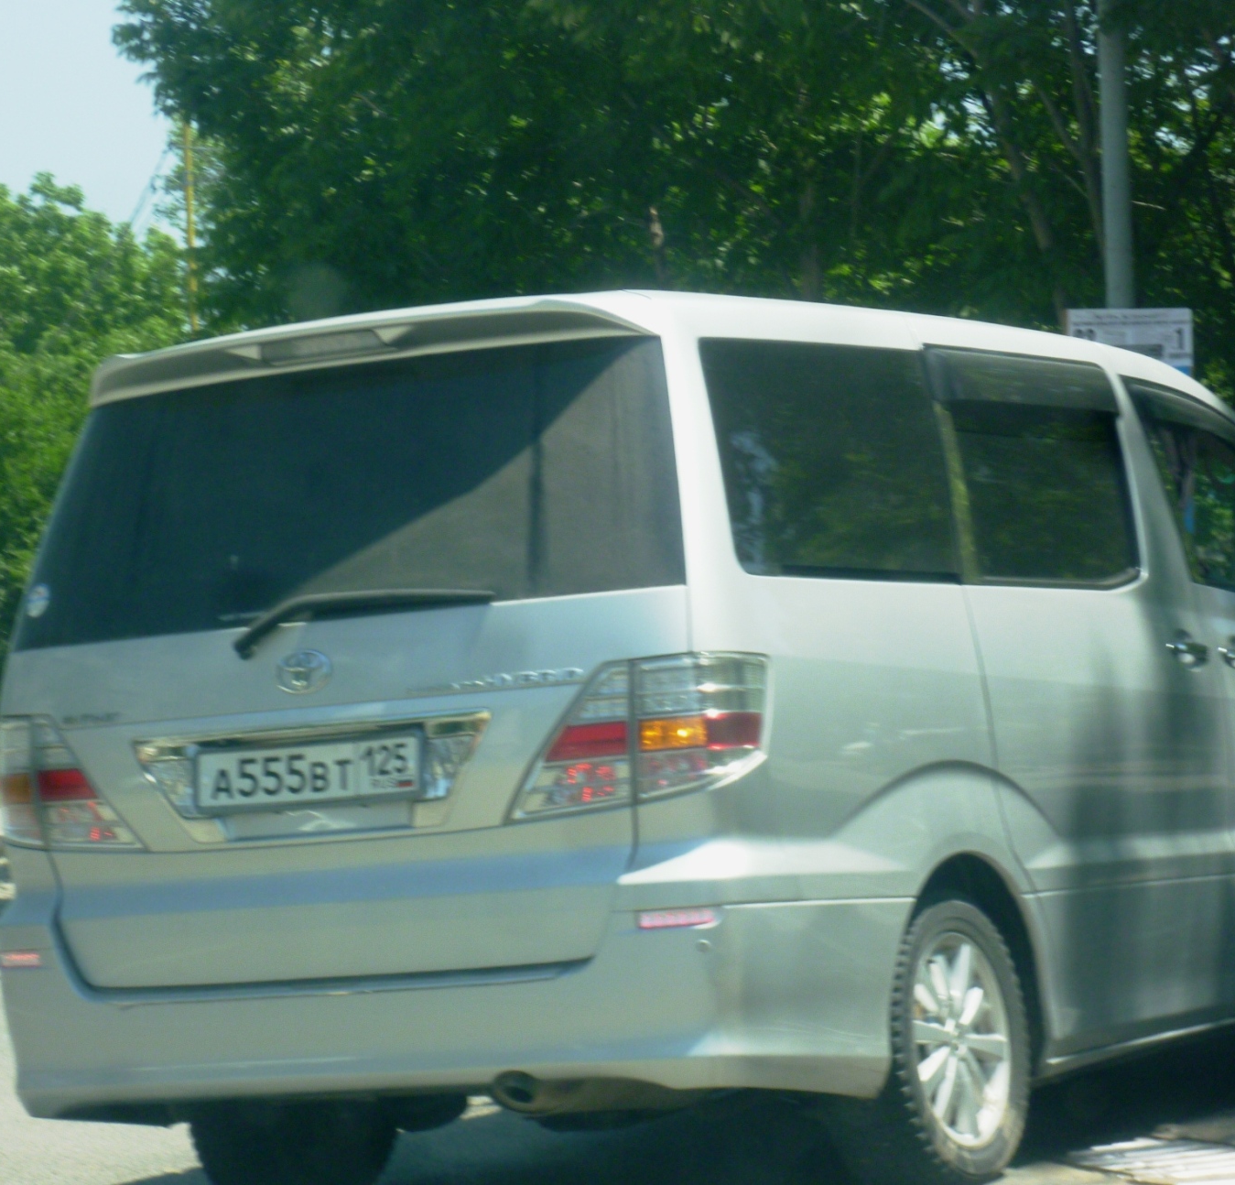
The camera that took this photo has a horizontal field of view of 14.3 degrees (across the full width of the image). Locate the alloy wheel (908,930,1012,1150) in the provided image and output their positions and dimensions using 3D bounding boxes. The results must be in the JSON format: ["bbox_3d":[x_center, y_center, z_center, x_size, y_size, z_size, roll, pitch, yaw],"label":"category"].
[{"bbox_3d":[0.636,0.930,10.206,0.180,0.455,0.455,-6,-3,29],"label":"alloy wheel"}]

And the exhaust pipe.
[{"bbox_3d":[-0.029,0.980,9.599,0.450,0.100,0.110,-2,-3,-41],"label":"exhaust pipe"}]

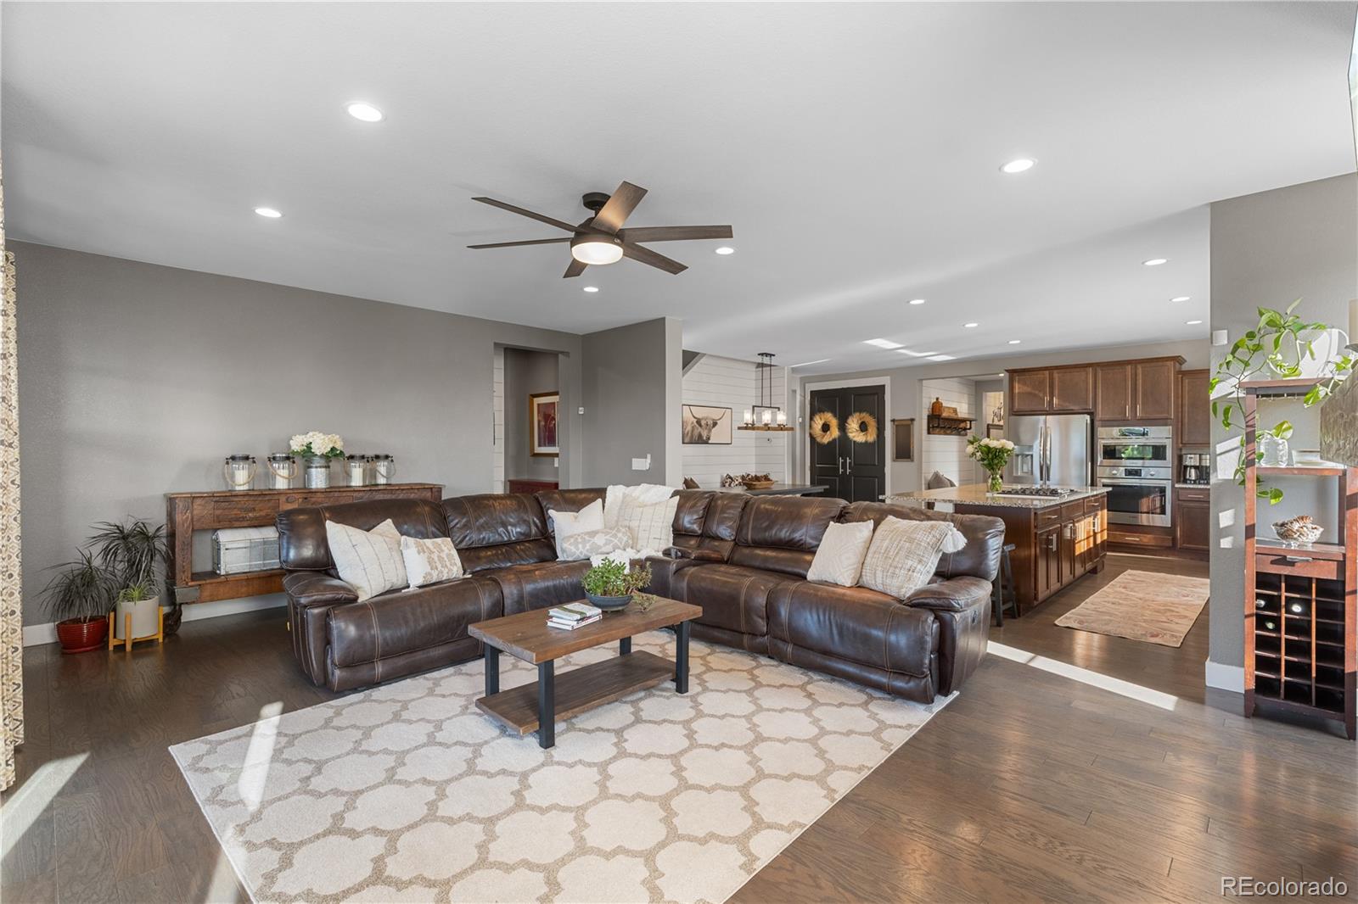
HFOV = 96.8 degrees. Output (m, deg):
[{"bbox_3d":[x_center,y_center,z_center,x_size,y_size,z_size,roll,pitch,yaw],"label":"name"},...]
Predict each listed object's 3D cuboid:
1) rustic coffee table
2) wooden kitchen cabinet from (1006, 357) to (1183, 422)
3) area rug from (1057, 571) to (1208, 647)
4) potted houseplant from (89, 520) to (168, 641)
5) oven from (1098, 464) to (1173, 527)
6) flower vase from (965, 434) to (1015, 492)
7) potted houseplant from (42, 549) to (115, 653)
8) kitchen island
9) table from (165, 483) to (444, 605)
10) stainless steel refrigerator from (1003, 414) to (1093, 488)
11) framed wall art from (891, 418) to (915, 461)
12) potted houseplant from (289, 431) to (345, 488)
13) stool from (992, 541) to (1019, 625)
[{"bbox_3d":[-0.460,1.099,3.175,0.610,0.460,1.060,0,0,45],"label":"rustic coffee table"},{"bbox_3d":[5.719,-0.789,8.375,2.015,0.824,0.654,0,0,44],"label":"wooden kitchen cabinet"},{"bbox_3d":[4.248,1.327,5.466,2.966,0.012,0.762,0,0,-44],"label":"area rug"},{"bbox_3d":[-3.784,0.885,4.150,0.390,0.840,0.400,0,0,44],"label":"potted houseplant"},{"bbox_3d":[6.080,0.567,8.000,0.762,0.743,0.607,0,0,44],"label":"oven"},{"bbox_3d":[3.237,0.122,6.250,0.450,0.585,0.430,0,0,27],"label":"flower vase"},{"bbox_3d":[-4.074,0.989,4.062,0.418,0.674,0.418,0,0,44],"label":"potted houseplant"},{"bbox_3d":[3.437,0.877,6.355,1.368,0.903,3.100,0,0,44],"label":"kitchen island"},{"bbox_3d":[-3.062,0.820,5.128,0.519,1.008,1.955,0,0,44],"label":"table"},{"bbox_3d":[5.303,0.416,8.593,0.923,1.813,0.849,0,0,44],"label":"stainless steel refrigerator"},{"bbox_3d":[3.834,-0.196,10.326,0.410,0.730,0.030,0,0,44],"label":"framed wall art"},{"bbox_3d":[-3.072,0.069,5.108,0.404,0.483,0.404,0,0,44],"label":"potted houseplant"},{"bbox_3d":[2.435,1.030,4.890,0.460,0.610,0.360,0,0,44],"label":"stool"}]

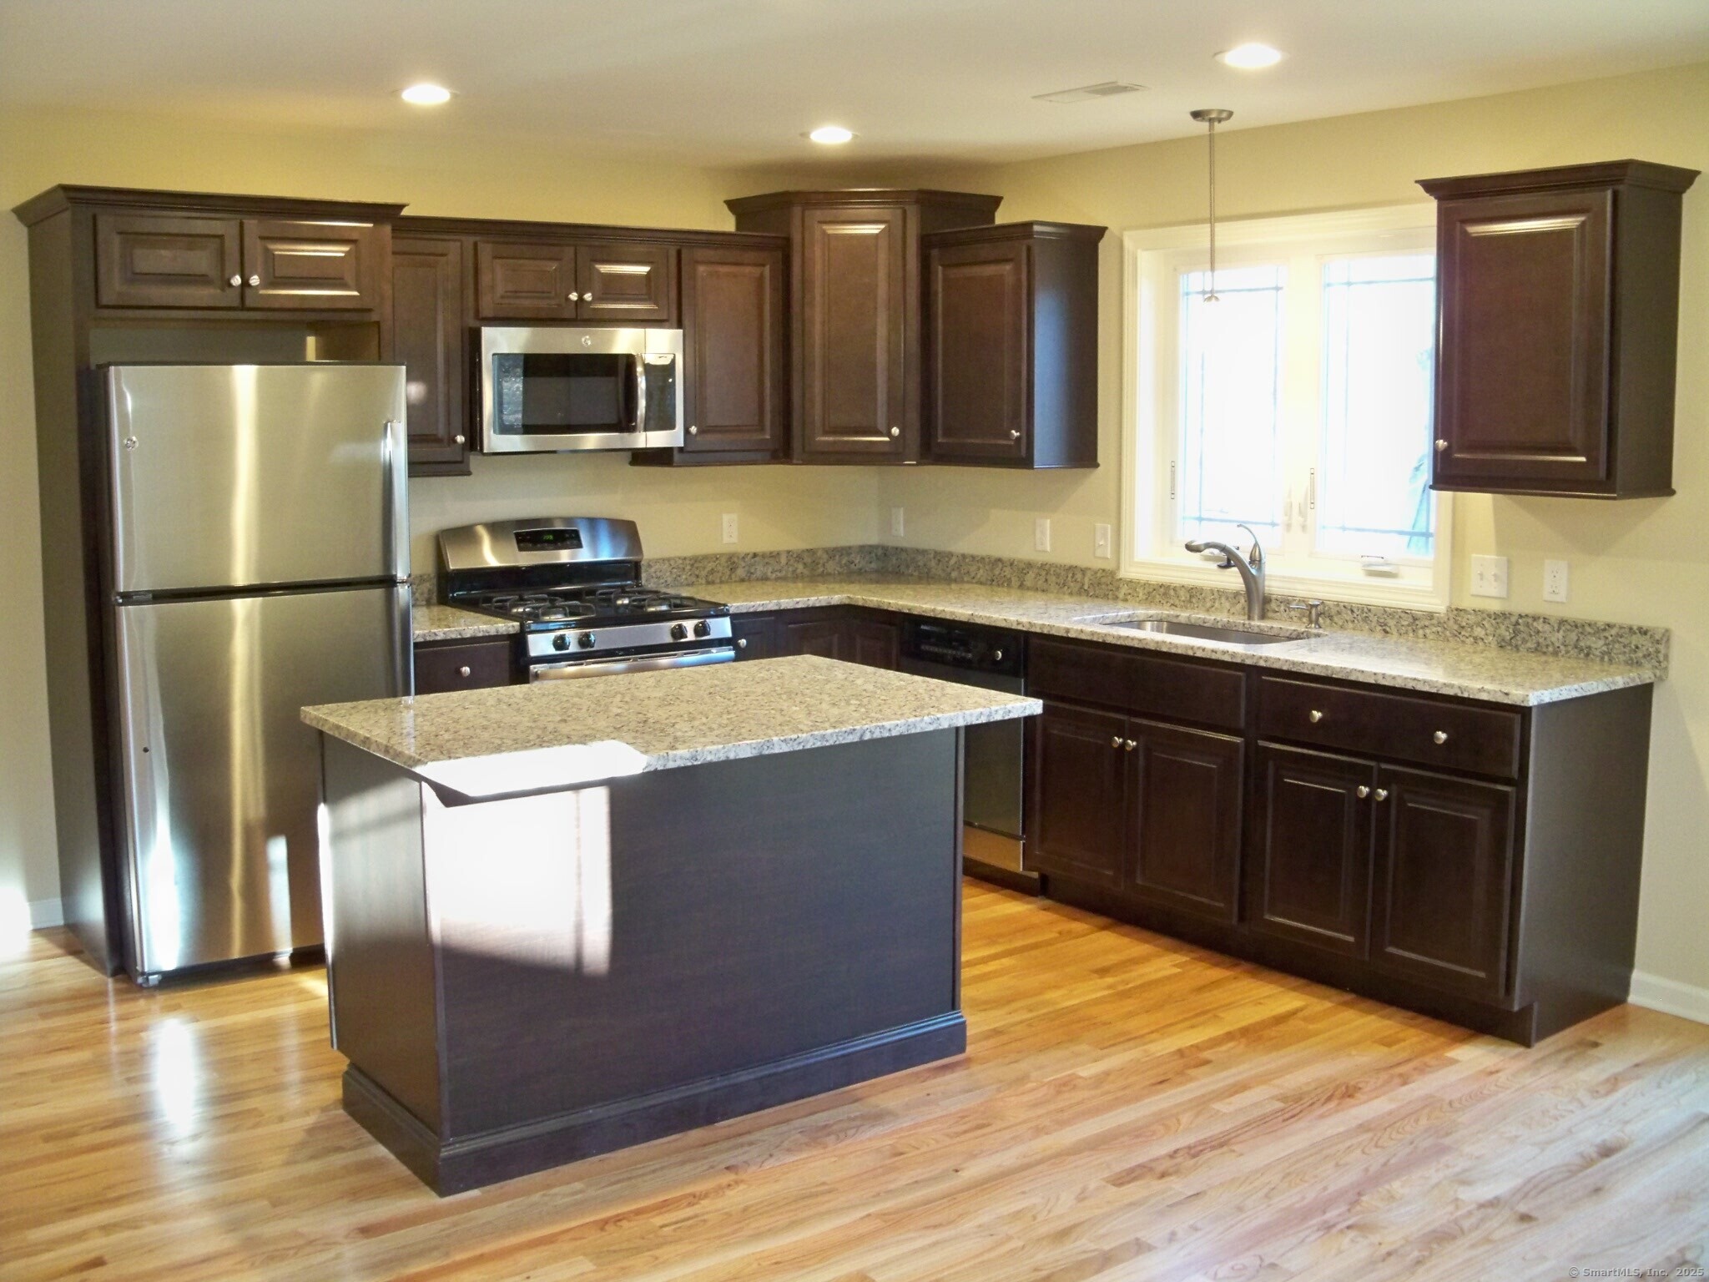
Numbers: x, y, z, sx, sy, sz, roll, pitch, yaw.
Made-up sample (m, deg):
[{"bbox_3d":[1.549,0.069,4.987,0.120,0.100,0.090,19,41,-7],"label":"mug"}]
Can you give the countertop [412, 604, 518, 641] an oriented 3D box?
[{"bbox_3d":[-1.362,-0.056,5.506,0.359,0.032,0.647,-6,10,-37],"label":"countertop"}]

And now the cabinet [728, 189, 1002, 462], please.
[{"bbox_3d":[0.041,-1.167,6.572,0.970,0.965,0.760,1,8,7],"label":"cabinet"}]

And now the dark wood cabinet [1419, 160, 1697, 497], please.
[{"bbox_3d":[1.790,-0.776,4.402,0.350,0.807,0.595,-6,10,-37],"label":"dark wood cabinet"}]

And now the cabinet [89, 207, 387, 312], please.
[{"bbox_3d":[-1.852,-1.077,5.023,0.854,0.305,0.589,-6,10,-37],"label":"cabinet"}]

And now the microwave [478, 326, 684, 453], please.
[{"bbox_3d":[-1.000,-0.854,5.902,0.757,0.410,0.400,-7,10,-37],"label":"microwave"}]

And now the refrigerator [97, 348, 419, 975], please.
[{"bbox_3d":[-1.814,0.052,5.076,0.835,1.700,0.759,-6,10,-37],"label":"refrigerator"}]

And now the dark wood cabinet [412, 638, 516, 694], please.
[{"bbox_3d":[-1.366,0.393,5.576,0.359,0.882,0.630,-6,10,-37],"label":"dark wood cabinet"}]

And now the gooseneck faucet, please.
[{"bbox_3d":[1.136,-0.201,5.325,0.280,0.299,0.070,-4,9,-25],"label":"gooseneck faucet"}]

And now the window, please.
[{"bbox_3d":[1.351,-0.730,5.430,0.110,1.170,1.290,-7,10,-37],"label":"window"}]

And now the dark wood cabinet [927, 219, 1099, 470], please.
[{"bbox_3d":[0.538,-1.014,6.038,0.355,0.812,0.651,-6,10,-37],"label":"dark wood cabinet"}]

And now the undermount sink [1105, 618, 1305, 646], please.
[{"bbox_3d":[1.062,0.077,5.337,0.430,0.200,0.770,-7,10,-37],"label":"undermount sink"}]

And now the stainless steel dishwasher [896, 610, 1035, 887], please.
[{"bbox_3d":[0.597,0.341,6.005,0.630,0.865,0.605,-7,10,-37],"label":"stainless steel dishwasher"}]

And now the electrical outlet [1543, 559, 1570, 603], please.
[{"bbox_3d":[1.913,-0.162,4.712,0.013,0.114,0.071,-7,10,-37],"label":"electrical outlet"}]

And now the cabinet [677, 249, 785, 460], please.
[{"bbox_3d":[-0.517,-1.030,6.227,0.488,0.750,0.322,-6,10,-37],"label":"cabinet"}]

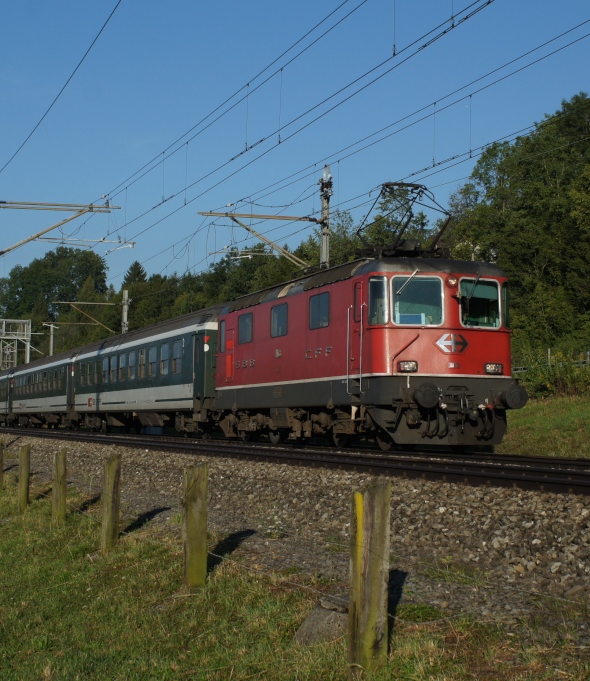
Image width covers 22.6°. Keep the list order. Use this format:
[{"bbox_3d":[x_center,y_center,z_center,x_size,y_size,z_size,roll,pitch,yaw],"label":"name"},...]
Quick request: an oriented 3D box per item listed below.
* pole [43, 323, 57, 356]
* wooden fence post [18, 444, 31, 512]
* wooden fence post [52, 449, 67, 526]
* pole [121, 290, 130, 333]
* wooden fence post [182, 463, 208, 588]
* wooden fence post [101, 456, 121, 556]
[{"bbox_3d":[-17.197,2.690,104.001,0.900,7.649,0.250,2,-3,-17],"label":"pole"},{"bbox_3d":[-4.231,2.173,23.114,0.160,1.090,0.155,2,-3,-17],"label":"wooden fence post"},{"bbox_3d":[-3.182,1.988,19.971,0.175,1.045,0.155,2,-3,-17],"label":"wooden fence post"},{"bbox_3d":[-8.958,1.243,77.549,0.260,7.762,0.240,2,-3,-17],"label":"pole"},{"bbox_3d":[-0.834,1.534,12.269,0.180,1.033,0.155,2,-3,-17],"label":"wooden fence post"},{"bbox_3d":[-1.933,1.742,15.569,0.170,1.048,0.155,2,-3,-17],"label":"wooden fence post"}]

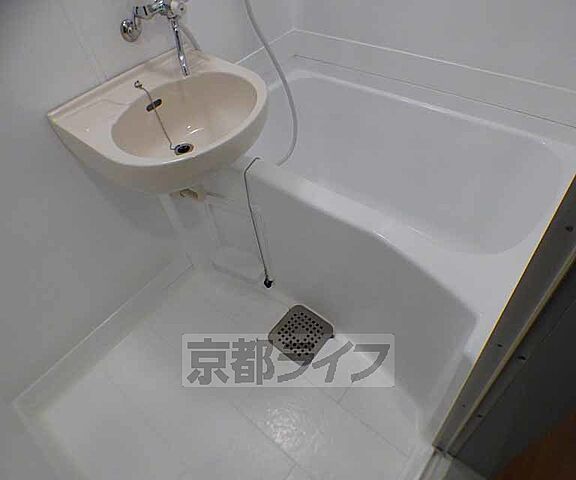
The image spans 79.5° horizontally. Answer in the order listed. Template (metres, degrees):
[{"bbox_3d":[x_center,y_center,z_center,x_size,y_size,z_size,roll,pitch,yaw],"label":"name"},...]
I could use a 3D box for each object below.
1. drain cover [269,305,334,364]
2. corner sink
[{"bbox_3d":[0.045,0.316,1.167,0.163,0.013,0.160,30,60,31],"label":"drain cover"},{"bbox_3d":[-0.263,-0.292,0.903,0.485,0.190,0.455,30,60,30],"label":"corner sink"}]

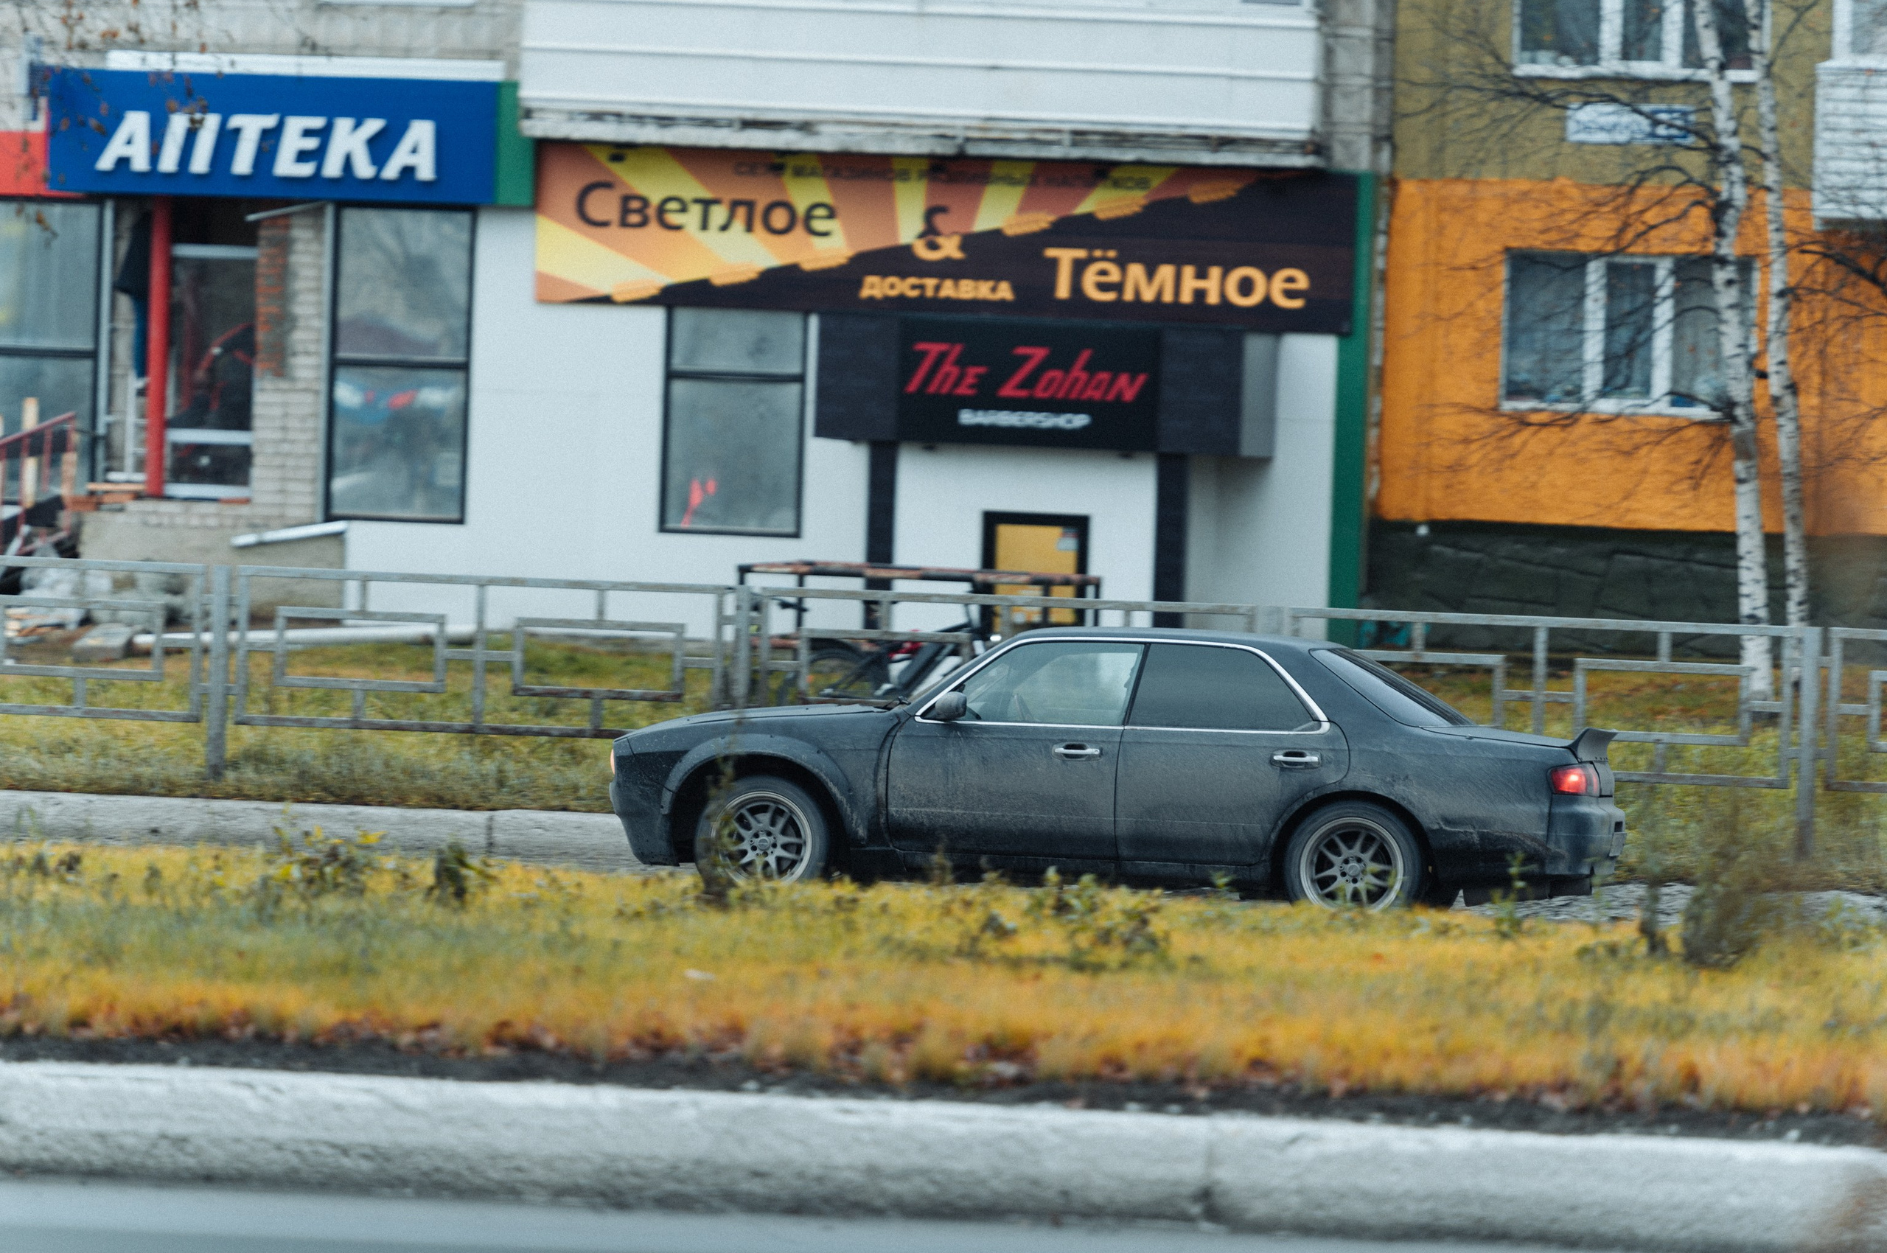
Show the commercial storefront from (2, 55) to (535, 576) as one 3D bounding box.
[{"bbox_3d":[-5.479,-2.400,76.286,4.382,4.305,1.800,2,1,10],"label":"commercial storefront"}]

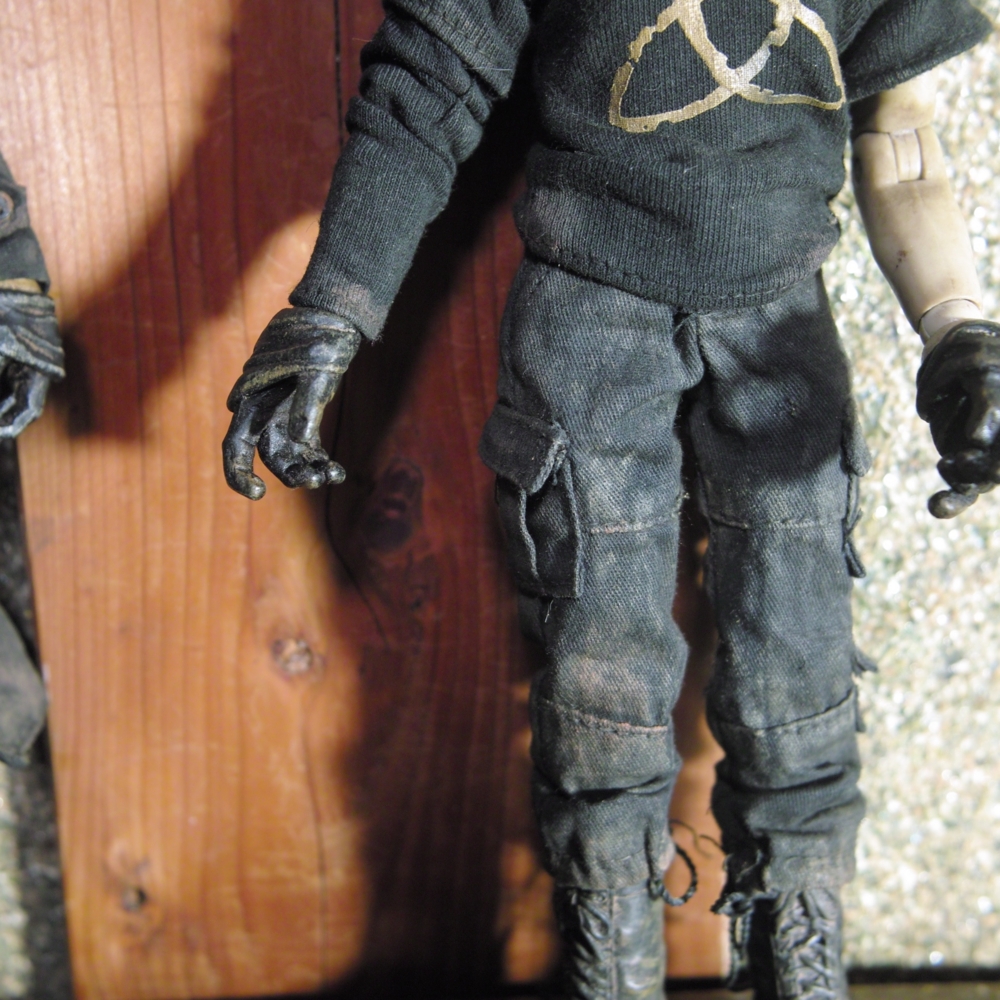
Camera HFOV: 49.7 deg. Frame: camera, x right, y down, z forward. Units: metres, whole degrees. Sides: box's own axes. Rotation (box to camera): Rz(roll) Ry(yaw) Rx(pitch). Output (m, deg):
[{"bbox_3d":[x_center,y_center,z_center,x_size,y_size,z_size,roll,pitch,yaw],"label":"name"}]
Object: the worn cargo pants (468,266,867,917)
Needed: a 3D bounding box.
[{"bbox_3d":[0.039,0.013,0.240,0.080,0.146,0.053,-3,10,-5],"label":"worn cargo pants"}]

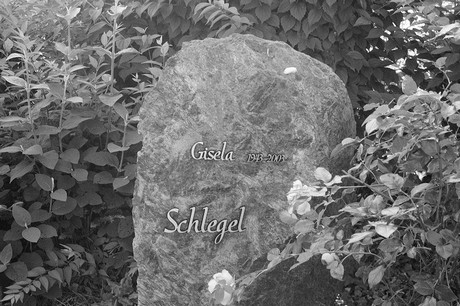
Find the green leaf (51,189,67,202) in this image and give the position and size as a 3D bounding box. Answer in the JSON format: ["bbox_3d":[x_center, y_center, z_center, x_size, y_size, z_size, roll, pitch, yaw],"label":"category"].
[{"bbox_3d":[-0.491,0.122,2.450,0.055,0.011,0.038,18,45,21],"label":"green leaf"}]

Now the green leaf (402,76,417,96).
[{"bbox_3d":[0.493,-0.188,2.350,0.040,0.057,0.013,-10,-17,-3],"label":"green leaf"}]

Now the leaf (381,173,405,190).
[{"bbox_3d":[0.427,0.075,2.250,0.067,0.013,0.046,32,68,22],"label":"leaf"}]

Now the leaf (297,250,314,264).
[{"bbox_3d":[0.194,0.269,2.200,0.055,0.012,0.027,-37,52,-7],"label":"leaf"}]

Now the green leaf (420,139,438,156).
[{"bbox_3d":[0.548,-0.014,2.350,0.046,0.048,0.015,5,-24,2],"label":"green leaf"}]

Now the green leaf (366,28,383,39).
[{"bbox_3d":[0.544,-0.447,3.200,0.065,0.014,0.049,-30,64,-16],"label":"green leaf"}]

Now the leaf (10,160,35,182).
[{"bbox_3d":[-0.606,0.054,2.500,0.045,0.015,0.100,30,68,37],"label":"leaf"}]

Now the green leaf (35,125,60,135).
[{"bbox_3d":[-0.559,-0.072,2.620,0.080,0.014,0.042,-9,29,-22],"label":"green leaf"}]

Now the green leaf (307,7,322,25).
[{"bbox_3d":[0.326,-0.534,3.300,0.056,0.080,0.016,26,-21,11],"label":"green leaf"}]

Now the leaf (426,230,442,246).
[{"bbox_3d":[0.562,0.235,2.350,0.038,0.054,0.013,-38,-19,-15],"label":"leaf"}]

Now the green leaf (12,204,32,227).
[{"bbox_3d":[-0.619,0.186,2.550,0.047,0.076,0.014,-35,-16,-19],"label":"green leaf"}]

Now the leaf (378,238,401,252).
[{"bbox_3d":[0.410,0.238,2.200,0.058,0.038,0.013,-6,-30,-3],"label":"leaf"}]

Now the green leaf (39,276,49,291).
[{"bbox_3d":[-0.522,0.367,2.400,0.022,0.049,0.008,-21,-20,-28],"label":"green leaf"}]

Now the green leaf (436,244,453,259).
[{"bbox_3d":[0.589,0.271,2.350,0.044,0.042,0.008,-1,-30,-1],"label":"green leaf"}]

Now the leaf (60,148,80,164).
[{"bbox_3d":[-0.475,0.010,2.550,0.063,0.050,0.014,24,-30,7],"label":"leaf"}]

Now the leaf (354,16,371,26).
[{"bbox_3d":[0.513,-0.507,3.300,0.090,0.015,0.046,-22,43,-23],"label":"leaf"}]

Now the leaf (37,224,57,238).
[{"bbox_3d":[-0.538,0.229,2.500,0.078,0.012,0.045,15,47,19],"label":"leaf"}]

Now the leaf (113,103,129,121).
[{"bbox_3d":[-0.314,-0.119,2.450,0.027,0.070,0.014,-31,-19,-27],"label":"leaf"}]

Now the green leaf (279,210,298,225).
[{"bbox_3d":[0.161,0.177,2.350,0.054,0.018,0.047,7,55,19],"label":"green leaf"}]

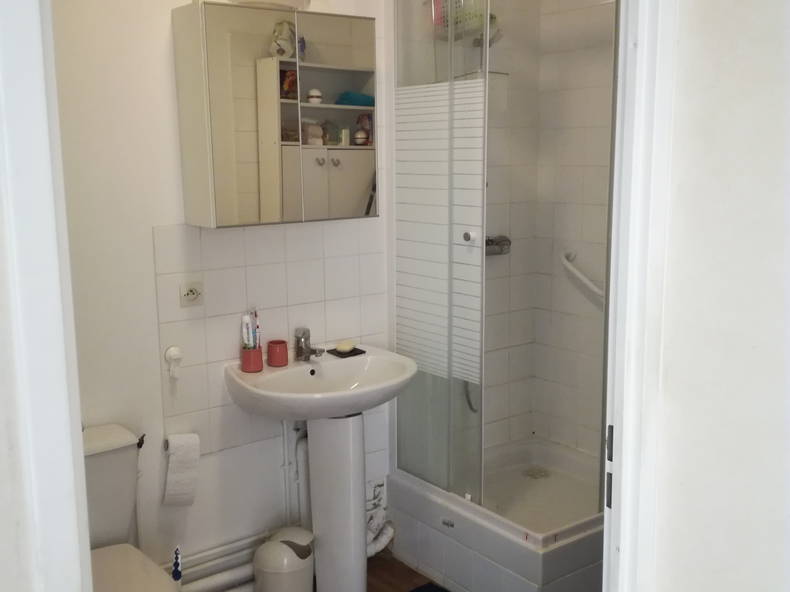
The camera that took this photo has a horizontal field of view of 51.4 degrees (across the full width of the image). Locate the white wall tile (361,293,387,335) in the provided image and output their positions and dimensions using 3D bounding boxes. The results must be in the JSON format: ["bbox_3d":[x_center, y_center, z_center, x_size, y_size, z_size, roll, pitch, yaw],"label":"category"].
[{"bbox_3d":[-0.083,0.068,3.014,0.109,0.149,0.010,-8,13,-36],"label":"white wall tile"}]

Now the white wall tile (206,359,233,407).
[{"bbox_3d":[-0.547,0.282,2.704,0.150,0.150,0.010,-8,12,-36],"label":"white wall tile"}]

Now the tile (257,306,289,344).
[{"bbox_3d":[-0.426,0.117,2.759,0.149,0.149,0.010,-8,13,-36],"label":"tile"}]

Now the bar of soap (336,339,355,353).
[{"bbox_3d":[-0.170,0.170,2.799,0.060,0.031,0.045,-8,12,-36],"label":"bar of soap"}]

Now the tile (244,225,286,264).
[{"bbox_3d":[-0.427,-0.178,2.704,0.149,0.149,0.010,-8,13,-36],"label":"tile"}]

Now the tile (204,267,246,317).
[{"bbox_3d":[-0.546,-0.014,2.643,0.149,0.149,0.010,-8,13,-36],"label":"tile"}]

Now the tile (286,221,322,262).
[{"bbox_3d":[-0.310,-0.197,2.807,0.150,0.150,0.010,-8,12,-36],"label":"tile"}]

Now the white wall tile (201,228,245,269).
[{"bbox_3d":[-0.552,-0.165,2.629,0.150,0.150,0.010,-8,12,-36],"label":"white wall tile"}]

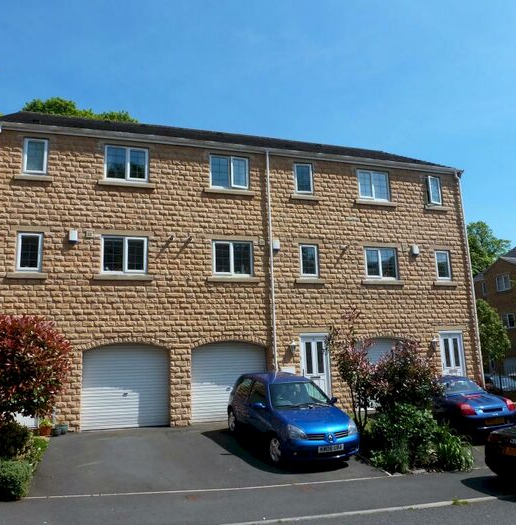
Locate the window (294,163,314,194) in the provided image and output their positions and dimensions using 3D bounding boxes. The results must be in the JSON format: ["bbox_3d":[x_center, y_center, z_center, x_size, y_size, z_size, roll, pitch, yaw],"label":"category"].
[{"bbox_3d":[1.462,-2.638,15.466,0.590,0.990,0.100,2,-12,-17],"label":"window"}]

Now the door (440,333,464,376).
[{"bbox_3d":[6.312,3.289,15.648,0.910,2.100,0.100,2,-10,-17],"label":"door"}]

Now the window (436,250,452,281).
[{"bbox_3d":[6.164,0.112,16.150,0.558,0.999,0.100,2,-10,-17],"label":"window"}]

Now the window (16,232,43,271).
[{"bbox_3d":[-5.819,-0.262,12.390,0.591,0.999,0.100,2,-10,-17],"label":"window"}]

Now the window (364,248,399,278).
[{"bbox_3d":[3.933,0.043,15.450,1.153,0.999,0.100,2,-10,-17],"label":"window"}]

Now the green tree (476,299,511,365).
[{"bbox_3d":[9.267,3.357,18.937,1.350,3.801,1.350,2,-10,-17],"label":"green tree"}]

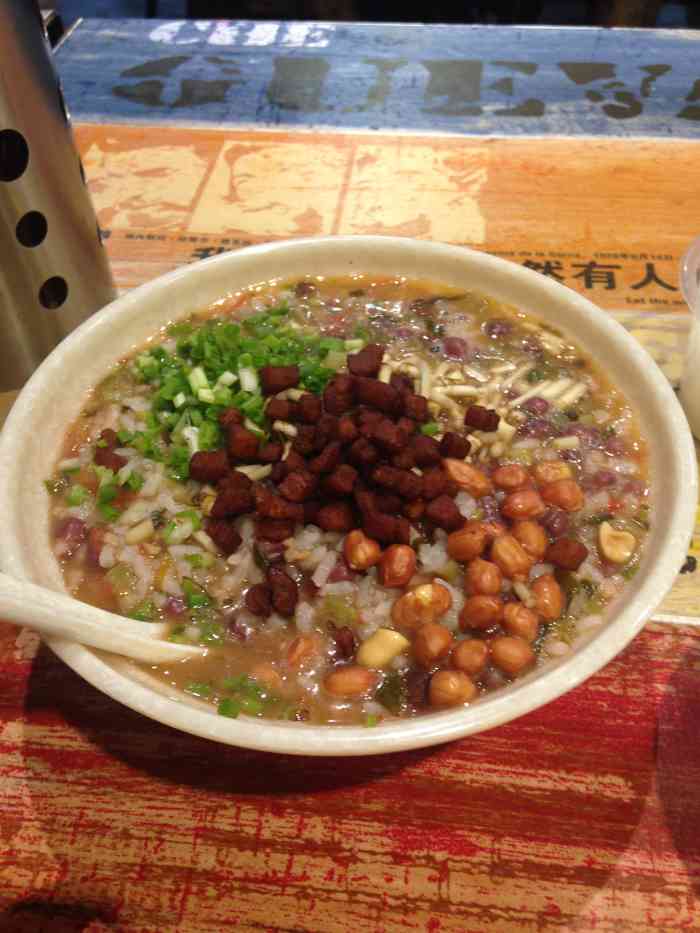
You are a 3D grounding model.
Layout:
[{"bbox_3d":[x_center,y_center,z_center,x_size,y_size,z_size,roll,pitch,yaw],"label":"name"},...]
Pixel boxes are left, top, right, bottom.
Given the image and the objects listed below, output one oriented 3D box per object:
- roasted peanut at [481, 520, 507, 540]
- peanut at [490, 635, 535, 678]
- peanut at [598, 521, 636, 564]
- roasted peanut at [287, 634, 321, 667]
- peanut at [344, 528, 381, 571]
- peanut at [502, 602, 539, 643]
[{"bbox_3d":[0.041,0.019,0.256,0.011,0.009,0.009,18,50,18],"label":"roasted peanut"},{"bbox_3d":[0.042,0.048,0.228,0.012,0.009,0.009,22,52,21],"label":"peanut"},{"bbox_3d":[0.076,0.022,0.253,0.009,0.007,0.015,-14,48,-11],"label":"peanut"},{"bbox_3d":[-0.012,0.049,0.234,0.009,0.008,0.011,21,51,19],"label":"roasted peanut"},{"bbox_3d":[0.004,0.023,0.252,0.010,0.009,0.014,-28,52,-22],"label":"peanut"},{"bbox_3d":[0.045,0.041,0.233,0.009,0.009,0.012,-31,53,-24],"label":"peanut"}]

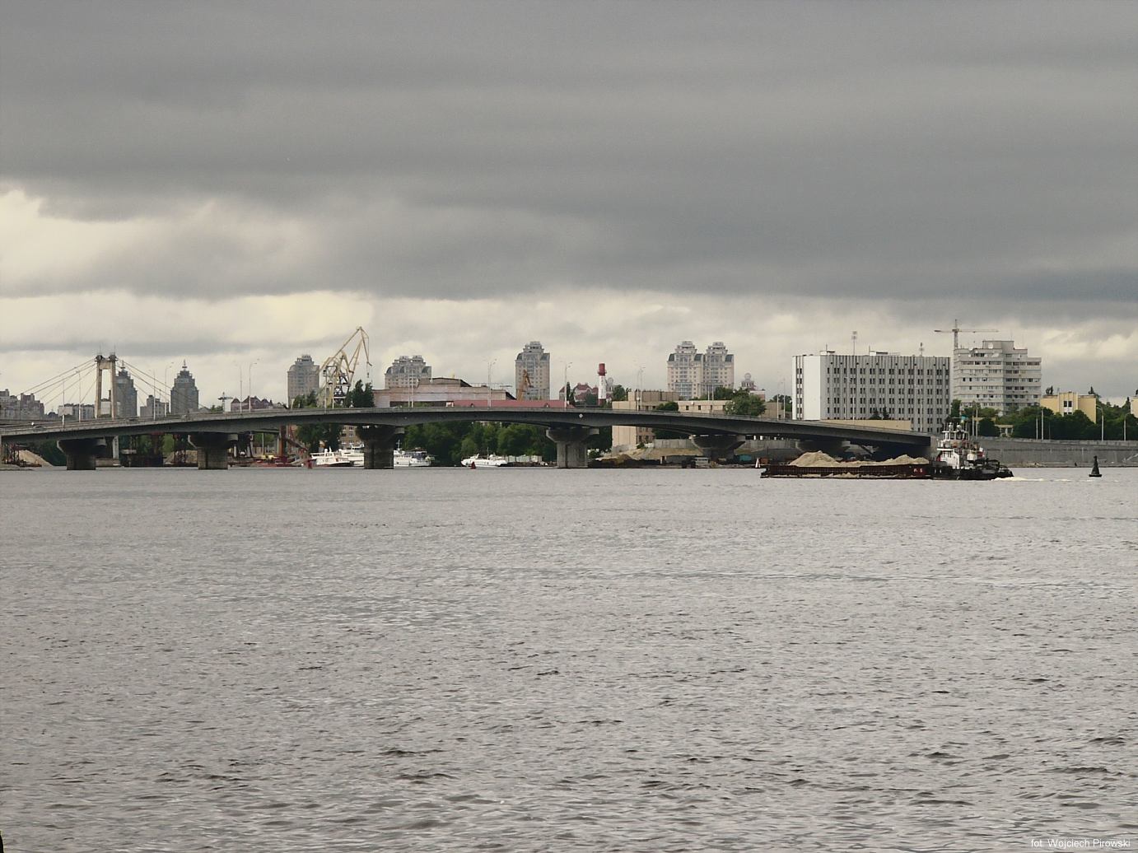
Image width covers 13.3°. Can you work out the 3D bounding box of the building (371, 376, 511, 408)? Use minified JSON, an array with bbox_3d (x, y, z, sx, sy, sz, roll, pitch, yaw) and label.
[{"bbox_3d":[-48.070,-5.280,1820.000,50.000,26.750,55.000,0,0,5],"label":"building"}]

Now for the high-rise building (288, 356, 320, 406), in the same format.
[{"bbox_3d":[-246.310,-24.770,4550.000,27.000,85.030,24.000,0,0,9],"label":"high-rise building"}]

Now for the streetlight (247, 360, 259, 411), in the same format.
[{"bbox_3d":[-82.610,-10.680,1280.000,2.600,13.700,1.000,0,0,44],"label":"streetlight"}]

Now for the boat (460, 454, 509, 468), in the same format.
[{"bbox_3d":[-25.520,10.340,1480.000,14.000,4.300,4.200,0,0,-18],"label":"boat"}]

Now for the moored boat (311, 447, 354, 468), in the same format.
[{"bbox_3d":[-71.470,9.330,1480.000,13.000,6.040,4.000,0,0,32],"label":"moored boat"}]

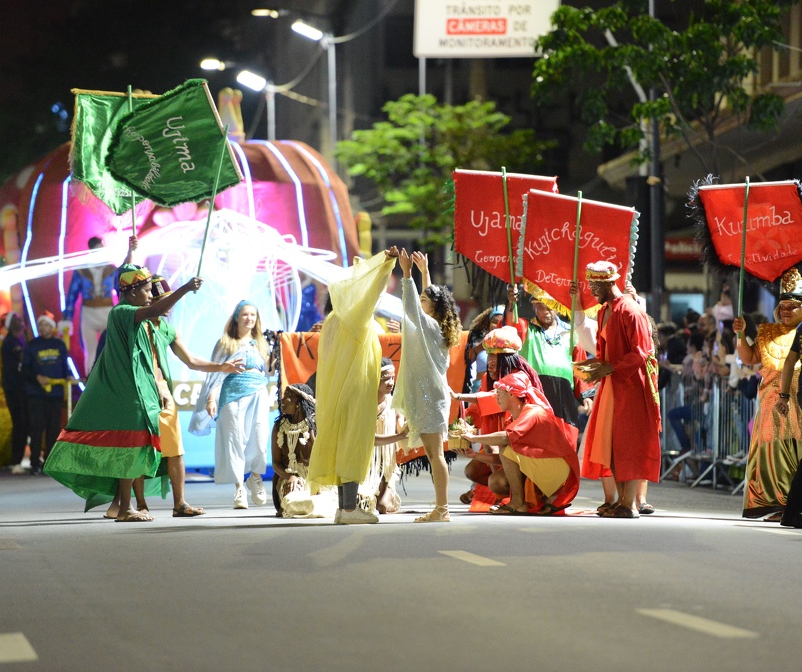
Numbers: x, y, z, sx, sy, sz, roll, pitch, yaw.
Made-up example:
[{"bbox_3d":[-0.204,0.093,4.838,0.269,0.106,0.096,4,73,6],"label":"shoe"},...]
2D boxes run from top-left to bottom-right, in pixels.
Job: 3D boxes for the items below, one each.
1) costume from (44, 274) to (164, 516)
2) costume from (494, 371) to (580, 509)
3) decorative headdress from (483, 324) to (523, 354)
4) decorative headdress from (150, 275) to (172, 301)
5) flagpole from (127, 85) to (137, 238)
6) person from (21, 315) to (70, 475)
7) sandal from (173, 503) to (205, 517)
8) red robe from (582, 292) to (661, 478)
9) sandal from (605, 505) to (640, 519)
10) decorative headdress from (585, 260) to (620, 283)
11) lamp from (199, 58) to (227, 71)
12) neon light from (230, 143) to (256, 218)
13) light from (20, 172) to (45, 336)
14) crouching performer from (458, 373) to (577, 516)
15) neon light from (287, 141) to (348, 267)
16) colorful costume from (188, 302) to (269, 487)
[{"bbox_3d":[-2.076,0.375,39.200,0.820,1.690,0.620,0,-1,10],"label":"costume"},{"bbox_3d":[0.992,0.765,41.000,0.660,1.020,0.580,0,0,-13],"label":"costume"},{"bbox_3d":[0.754,0.026,42.000,0.290,0.225,0.270,0,0,0],"label":"decorative headdress"},{"bbox_3d":[-1.748,-0.348,40.200,0.220,0.175,0.200,0,-1,0],"label":"decorative headdress"},{"bbox_3d":[-1.967,-1.237,41.000,0.027,1.200,0.027,-2,0,0],"label":"flagpole"},{"bbox_3d":[-3.936,0.648,62.000,0.540,1.750,0.380,0,-1,-6],"label":"person"},{"bbox_3d":[-1.526,1.259,40.400,0.250,0.095,0.100,0,0,13],"label":"sandal"},{"bbox_3d":[1.567,0.366,39.800,0.420,1.320,0.540,0,-1,-28],"label":"red robe"},{"bbox_3d":[1.591,1.264,40.300,0.280,0.100,0.110,0,0,-26],"label":"sandal"},{"bbox_3d":[1.429,-0.457,39.700,0.240,0.155,0.220,0,-1,0],"label":"decorative headdress"},{"bbox_3d":[-4.688,-6.788,140.000,0.680,0.200,0.280,0,0,-6],"label":"lamp"},{"bbox_3d":[-1.670,-1.623,59.000,0.270,0.800,0.200,0,0,-6],"label":"neon light"},{"bbox_3d":[-3.921,-0.861,59.500,0.280,1.750,0.300,0,0,0],"label":"light"},{"bbox_3d":[0.869,0.774,40.700,0.850,1.030,0.600,0,-1,-14],"label":"crouching performer"},{"bbox_3d":[-0.917,-1.455,61.500,0.640,1.370,0.350,0,-1,0],"label":"neon light"},{"bbox_3d":[-1.343,0.456,43.600,0.620,1.430,0.480,0,0,-16],"label":"colorful costume"}]

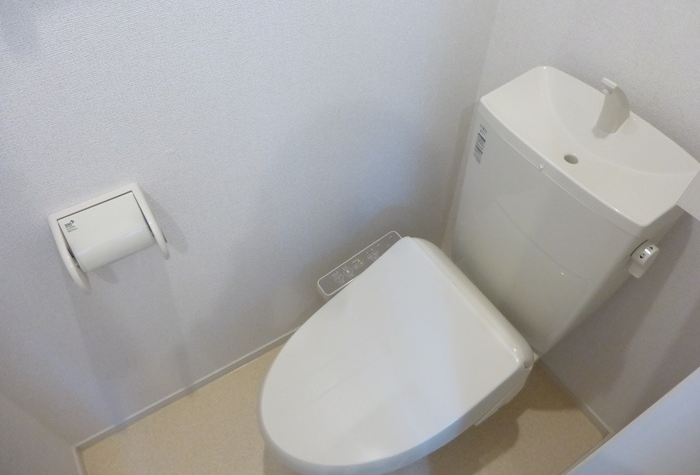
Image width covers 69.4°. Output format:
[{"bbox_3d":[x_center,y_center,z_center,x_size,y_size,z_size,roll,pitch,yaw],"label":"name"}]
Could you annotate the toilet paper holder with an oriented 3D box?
[{"bbox_3d":[-0.406,0.002,0.866,0.150,0.138,0.088,-25,56,-19],"label":"toilet paper holder"}]

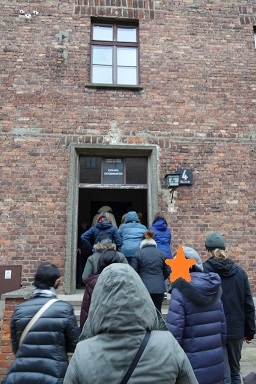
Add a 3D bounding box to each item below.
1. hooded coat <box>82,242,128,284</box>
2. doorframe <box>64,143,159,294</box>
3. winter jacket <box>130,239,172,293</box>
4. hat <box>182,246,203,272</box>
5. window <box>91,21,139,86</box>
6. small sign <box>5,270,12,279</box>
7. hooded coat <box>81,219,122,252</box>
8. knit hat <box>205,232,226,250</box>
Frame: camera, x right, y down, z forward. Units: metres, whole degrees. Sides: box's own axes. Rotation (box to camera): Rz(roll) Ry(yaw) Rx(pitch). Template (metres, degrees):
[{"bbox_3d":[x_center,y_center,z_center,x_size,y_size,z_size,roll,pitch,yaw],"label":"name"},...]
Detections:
[{"bbox_3d":[-0.301,1.038,4.000,0.600,0.720,0.360,0,-12,-2],"label":"hooded coat"},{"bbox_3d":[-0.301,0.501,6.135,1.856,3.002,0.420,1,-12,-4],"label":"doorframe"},{"bbox_3d":[0.324,1.035,4.150,0.560,0.730,0.340,1,-12,-4],"label":"winter jacket"},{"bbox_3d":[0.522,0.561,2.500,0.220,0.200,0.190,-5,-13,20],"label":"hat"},{"bbox_3d":[-0.296,-3.205,6.837,1.117,1.689,0.150,1,-12,-4],"label":"window"},{"bbox_3d":[-2.107,1.461,5.264,0.117,0.150,0.012,1,-12,-4],"label":"small sign"},{"bbox_3d":[-0.461,0.818,5.200,0.700,0.700,0.360,0,-12,-2],"label":"hooded coat"},{"bbox_3d":[0.850,0.481,2.900,0.190,0.175,0.220,1,-12,-7],"label":"knit hat"}]

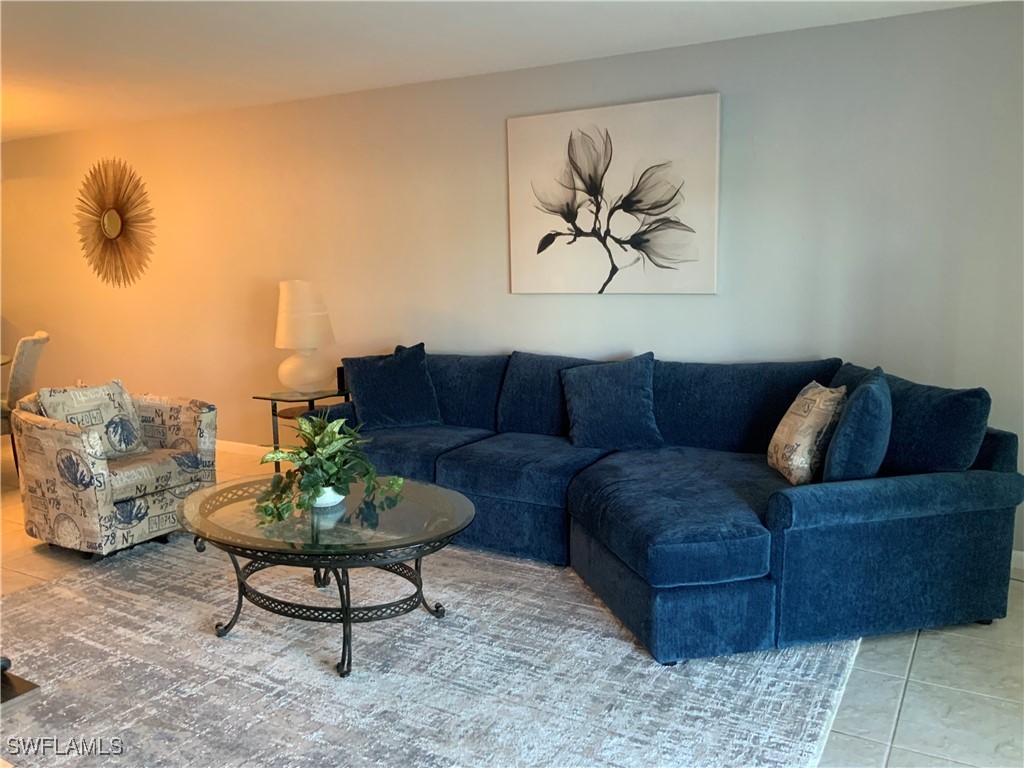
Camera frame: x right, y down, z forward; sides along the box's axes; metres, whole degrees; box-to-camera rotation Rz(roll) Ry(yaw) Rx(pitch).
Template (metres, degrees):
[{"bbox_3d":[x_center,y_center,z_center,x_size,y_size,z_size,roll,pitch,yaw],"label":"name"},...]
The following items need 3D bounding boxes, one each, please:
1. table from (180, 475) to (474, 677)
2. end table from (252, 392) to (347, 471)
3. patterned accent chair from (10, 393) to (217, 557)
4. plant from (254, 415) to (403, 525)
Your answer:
[{"bbox_3d":[-0.731,0.721,3.398,1.300,0.505,0.950,4,11,30],"label":"table"},{"bbox_3d":[-1.265,0.354,5.441,0.470,0.590,0.530,4,11,30],"label":"end table"},{"bbox_3d":[-2.125,0.429,4.596,0.790,0.755,0.750,5,11,33],"label":"patterned accent chair"},{"bbox_3d":[-0.707,0.297,3.323,0.540,0.360,0.450,-3,10,-13],"label":"plant"}]

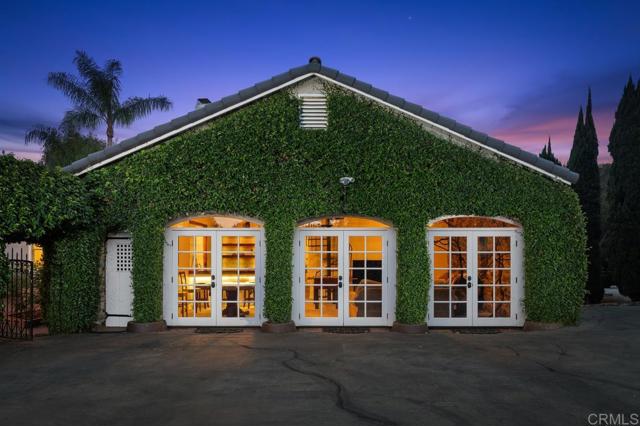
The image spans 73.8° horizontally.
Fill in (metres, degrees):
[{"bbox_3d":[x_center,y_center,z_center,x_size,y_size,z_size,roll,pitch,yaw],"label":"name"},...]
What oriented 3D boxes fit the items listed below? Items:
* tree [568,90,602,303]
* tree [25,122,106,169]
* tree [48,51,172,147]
[{"bbox_3d":[8.080,-0.500,13.000,1.200,6.460,1.200,0,0,0],"label":"tree"},{"bbox_3d":[-12.030,-0.970,20.000,4.000,6.740,3.900,0,0,0],"label":"tree"},{"bbox_3d":[-9.830,-2.610,20.000,5.800,10.020,5.500,0,0,0],"label":"tree"}]

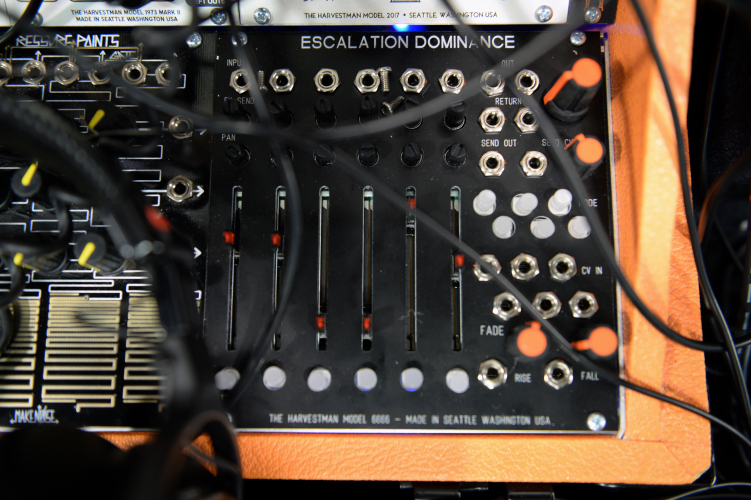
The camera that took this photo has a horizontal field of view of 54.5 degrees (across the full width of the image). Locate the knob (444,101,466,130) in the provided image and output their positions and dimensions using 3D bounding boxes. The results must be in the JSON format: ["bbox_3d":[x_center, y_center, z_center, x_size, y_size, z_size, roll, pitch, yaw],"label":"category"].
[{"bbox_3d":[0.026,-0.043,0.231,0.006,0.012,0.006,0,80,1],"label":"knob"}]

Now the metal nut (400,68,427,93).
[{"bbox_3d":[0.013,-0.055,0.238,0.009,0.003,0.009,0,80,1],"label":"metal nut"}]

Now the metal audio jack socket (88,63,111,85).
[{"bbox_3d":[-0.091,-0.058,0.240,0.008,0.002,0.008,0,80,1],"label":"metal audio jack socket"}]

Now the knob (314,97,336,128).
[{"bbox_3d":[-0.016,-0.043,0.230,0.006,0.013,0.006,0,80,1],"label":"knob"}]

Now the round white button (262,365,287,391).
[{"bbox_3d":[-0.031,0.039,0.221,0.007,0.005,0.007,0,80,1],"label":"round white button"}]

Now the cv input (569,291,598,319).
[{"bbox_3d":[0.064,0.017,0.224,0.009,0.003,0.008,11,81,3],"label":"cv input"}]

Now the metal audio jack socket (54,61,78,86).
[{"bbox_3d":[-0.101,-0.058,0.239,0.008,0.003,0.008,0,81,0],"label":"metal audio jack socket"}]

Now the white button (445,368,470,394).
[{"bbox_3d":[0.025,0.039,0.219,0.007,0.007,0.007,0,80,1],"label":"white button"}]

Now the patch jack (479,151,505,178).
[{"bbox_3d":[0.037,-0.028,0.231,0.009,0.003,0.008,0,80,1],"label":"patch jack"}]

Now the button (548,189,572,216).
[{"bbox_3d":[0.058,-0.015,0.229,0.007,0.006,0.007,0,81,1],"label":"button"}]

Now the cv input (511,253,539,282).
[{"bbox_3d":[0.047,0.005,0.228,0.008,0.003,0.009,-11,81,-1],"label":"cv input"}]

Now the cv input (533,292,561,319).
[{"bbox_3d":[0.053,0.017,0.226,0.009,0.003,0.009,0,81,1],"label":"cv input"}]

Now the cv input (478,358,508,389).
[{"bbox_3d":[0.035,0.038,0.223,0.009,0.003,0.009,0,81,1],"label":"cv input"}]

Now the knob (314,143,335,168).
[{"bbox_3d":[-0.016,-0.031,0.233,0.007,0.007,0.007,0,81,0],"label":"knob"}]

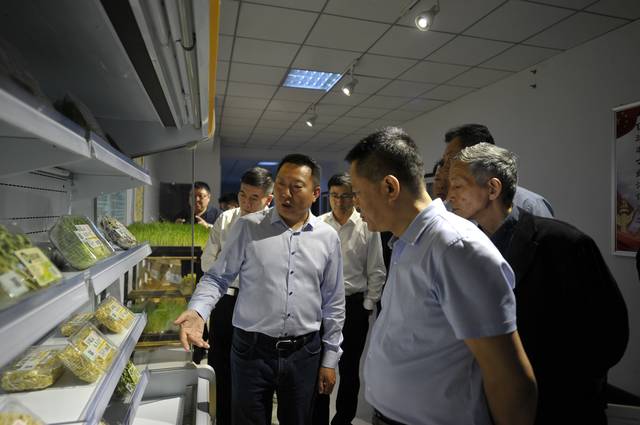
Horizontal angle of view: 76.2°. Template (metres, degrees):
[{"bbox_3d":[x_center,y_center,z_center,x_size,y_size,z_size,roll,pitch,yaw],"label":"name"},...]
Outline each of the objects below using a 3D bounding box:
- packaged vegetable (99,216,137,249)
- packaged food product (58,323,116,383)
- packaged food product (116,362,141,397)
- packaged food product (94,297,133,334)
[{"bbox_3d":[-0.720,0.079,1.443,0.036,0.117,0.183,-41,10,-12],"label":"packaged vegetable"},{"bbox_3d":[-0.623,0.377,1.097,0.048,0.117,0.183,-44,11,-11],"label":"packaged food product"},{"bbox_3d":[-0.737,0.629,1.525,0.055,0.120,0.180,-30,8,-14],"label":"packaged food product"},{"bbox_3d":[-0.748,0.377,1.478,0.117,0.046,0.183,45,-11,-11],"label":"packaged food product"}]

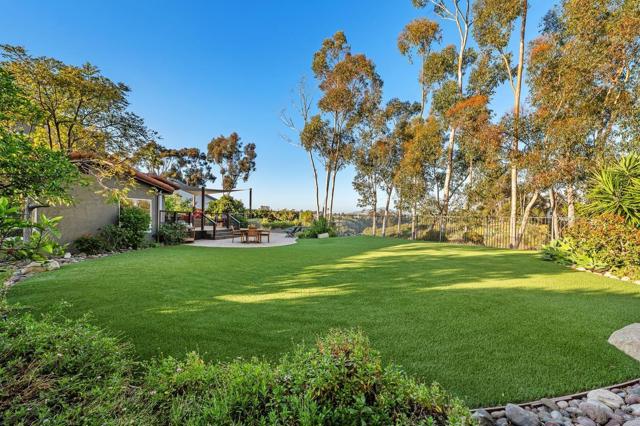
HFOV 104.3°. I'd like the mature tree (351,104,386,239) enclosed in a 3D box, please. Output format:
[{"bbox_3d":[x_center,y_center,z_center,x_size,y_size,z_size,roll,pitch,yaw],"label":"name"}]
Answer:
[{"bbox_3d":[3.640,-3.050,18.300,2.400,9.570,2.400,0,0,0],"label":"mature tree"}]

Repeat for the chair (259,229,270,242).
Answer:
[{"bbox_3d":[-2.870,1.110,12.950,0.600,0.880,0.580,0,0,-10],"label":"chair"}]

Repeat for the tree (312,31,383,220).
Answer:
[{"bbox_3d":[2.430,-7.390,22.000,5.800,17.520,5.200,0,0,0],"label":"tree"}]

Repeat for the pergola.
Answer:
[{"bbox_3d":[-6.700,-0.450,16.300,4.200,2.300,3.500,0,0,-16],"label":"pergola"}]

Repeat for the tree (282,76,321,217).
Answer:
[{"bbox_3d":[-1.640,-5.310,22.000,3.500,13.180,3.000,0,0,0],"label":"tree"}]

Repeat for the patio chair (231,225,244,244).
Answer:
[{"bbox_3d":[-4.250,1.110,12.900,0.600,0.880,0.580,0,0,-10],"label":"patio chair"}]

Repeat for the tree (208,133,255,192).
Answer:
[{"bbox_3d":[-12.750,-4.700,36.000,6.700,12.200,6.200,0,0,-19],"label":"tree"}]

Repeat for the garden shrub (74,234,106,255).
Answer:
[{"bbox_3d":[-9.770,1.330,10.500,1.100,0.820,1.000,0,0,0],"label":"garden shrub"}]

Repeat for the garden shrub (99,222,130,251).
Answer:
[{"bbox_3d":[-9.250,1.060,11.200,1.200,1.220,1.150,0,0,0],"label":"garden shrub"}]

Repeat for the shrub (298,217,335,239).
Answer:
[{"bbox_3d":[-0.220,0.890,15.900,2.200,1.350,1.700,0,0,0],"label":"shrub"}]

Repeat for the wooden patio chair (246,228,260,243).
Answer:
[{"bbox_3d":[-3.360,1.110,12.500,0.570,0.860,0.600,0,0,-10],"label":"wooden patio chair"}]

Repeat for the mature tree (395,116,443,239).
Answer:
[{"bbox_3d":[6.650,-2.360,16.800,3.000,8.310,2.900,0,0,0],"label":"mature tree"}]

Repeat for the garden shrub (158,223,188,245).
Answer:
[{"bbox_3d":[-7.400,1.030,12.600,1.400,1.080,1.200,0,0,-30],"label":"garden shrub"}]

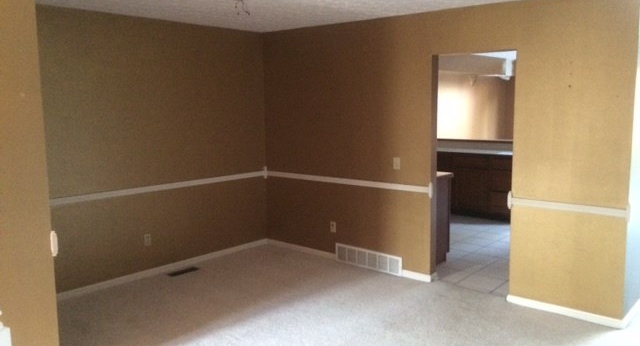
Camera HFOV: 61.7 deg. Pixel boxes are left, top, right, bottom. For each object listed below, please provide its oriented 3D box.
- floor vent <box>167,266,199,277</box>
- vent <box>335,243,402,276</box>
[{"bbox_3d":[-1.361,0.980,5.340,0.115,0.012,0.335,6,10,39],"label":"floor vent"},{"bbox_3d":[0.479,0.880,5.449,0.807,0.193,0.020,6,10,39],"label":"vent"}]

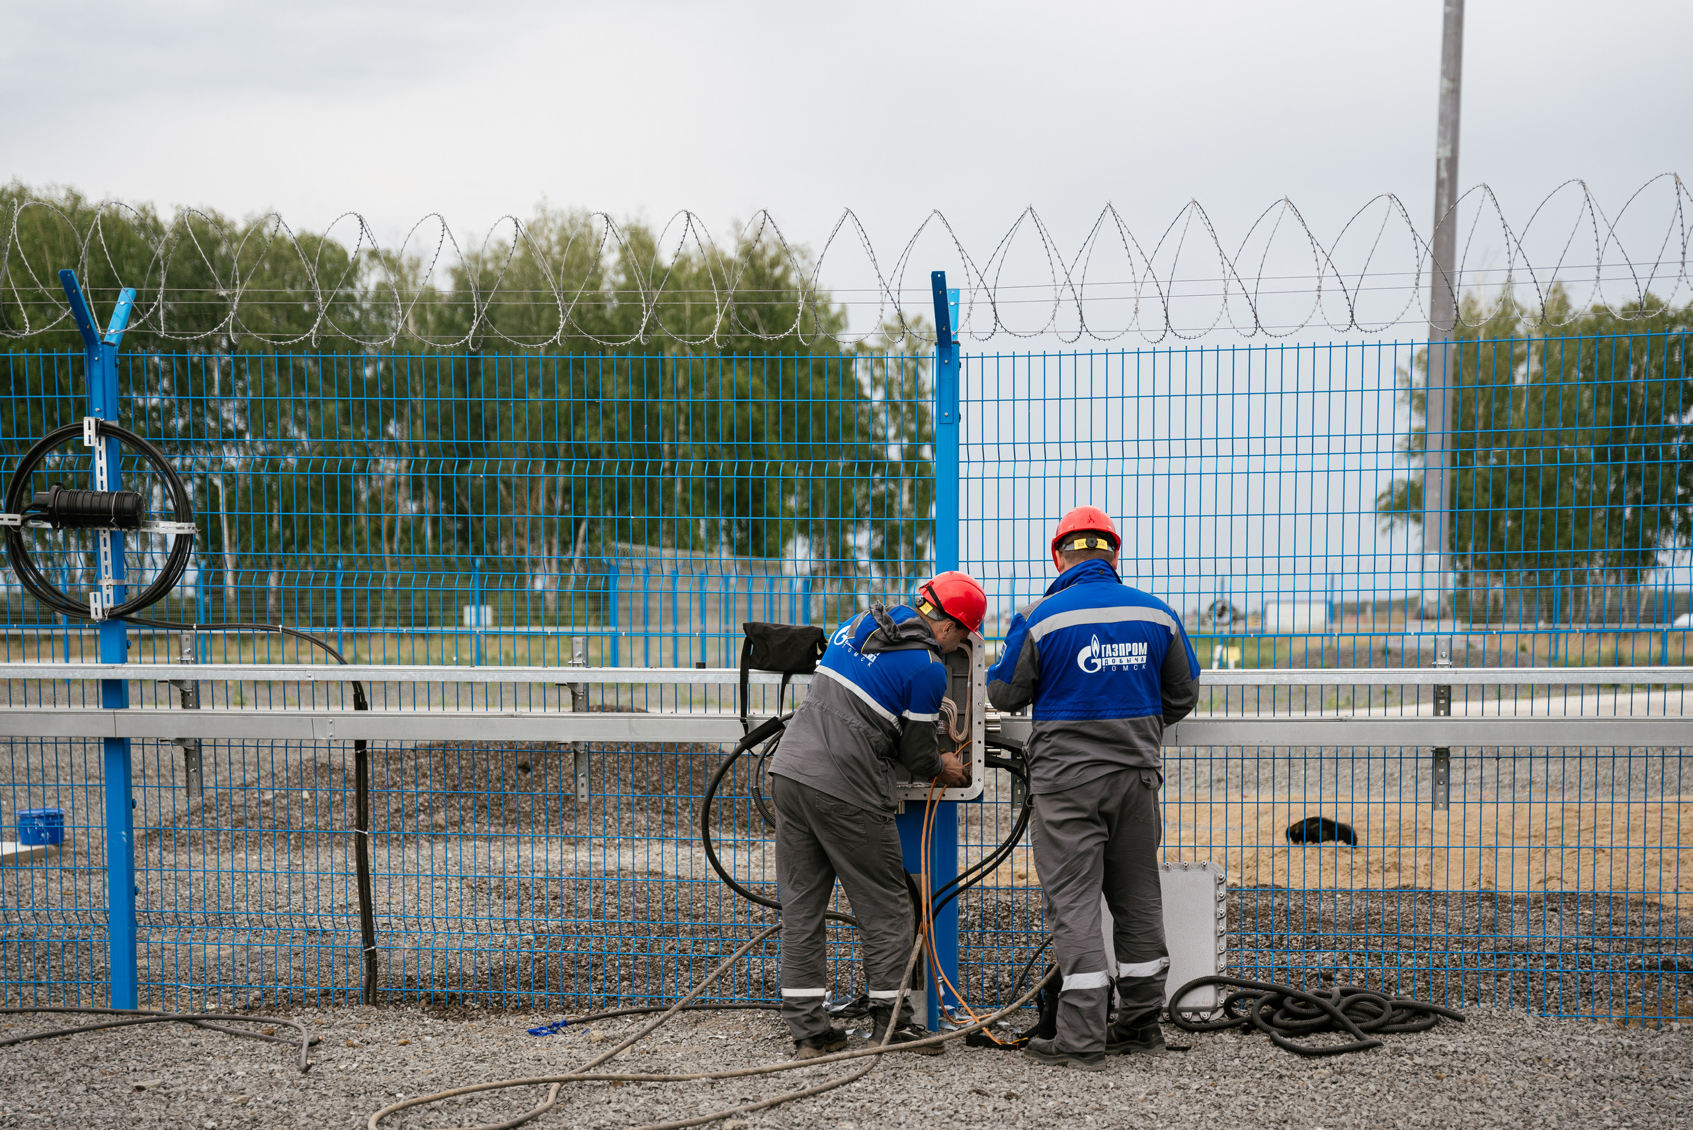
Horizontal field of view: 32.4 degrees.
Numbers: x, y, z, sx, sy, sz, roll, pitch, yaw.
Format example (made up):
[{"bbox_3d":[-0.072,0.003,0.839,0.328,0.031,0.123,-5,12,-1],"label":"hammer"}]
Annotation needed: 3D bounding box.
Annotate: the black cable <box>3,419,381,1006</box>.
[{"bbox_3d":[-2.420,0.535,10.740,1.440,2.140,0.200,0,2,11],"label":"black cable"}]

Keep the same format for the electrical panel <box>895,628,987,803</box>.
[{"bbox_3d":[0.250,0.495,9.600,0.420,0.555,0.200,0,2,7],"label":"electrical panel"}]

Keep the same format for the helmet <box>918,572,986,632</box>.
[{"bbox_3d":[0.355,0.120,9.370,0.270,0.150,0.220,36,0,-25],"label":"helmet"}]

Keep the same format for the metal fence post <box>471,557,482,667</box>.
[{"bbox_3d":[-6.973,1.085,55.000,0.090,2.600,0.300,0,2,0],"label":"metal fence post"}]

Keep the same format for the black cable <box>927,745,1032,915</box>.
[{"bbox_3d":[0.454,0.903,9.950,0.360,0.570,0.220,0,2,7],"label":"black cable"}]

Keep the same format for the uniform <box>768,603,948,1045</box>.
[{"bbox_3d":[0.037,0.860,9.650,0.520,1.450,0.620,2,3,41],"label":"uniform"}]

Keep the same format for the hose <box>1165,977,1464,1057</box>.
[{"bbox_3d":[1.540,1.470,9.570,0.950,0.180,0.620,0,2,11],"label":"hose"}]

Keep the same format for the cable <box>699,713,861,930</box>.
[{"bbox_3d":[-0.228,0.873,9.950,0.550,0.740,0.260,0,2,7],"label":"cable"}]

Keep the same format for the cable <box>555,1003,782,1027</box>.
[{"bbox_3d":[-0.610,1.565,10.200,0.780,0.050,0.200,0,2,-6],"label":"cable"}]

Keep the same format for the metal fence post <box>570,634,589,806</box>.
[{"bbox_3d":[-0.944,0.544,10.300,0.052,0.610,0.048,0,2,7],"label":"metal fence post"}]

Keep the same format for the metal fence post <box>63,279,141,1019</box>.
[{"bbox_3d":[-2.750,0.290,10.880,0.100,2.720,0.540,-1,2,11],"label":"metal fence post"}]

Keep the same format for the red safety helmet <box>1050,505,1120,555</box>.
[{"bbox_3d":[0.782,-0.102,9.550,0.225,0.165,0.285,0,-16,-13],"label":"red safety helmet"}]

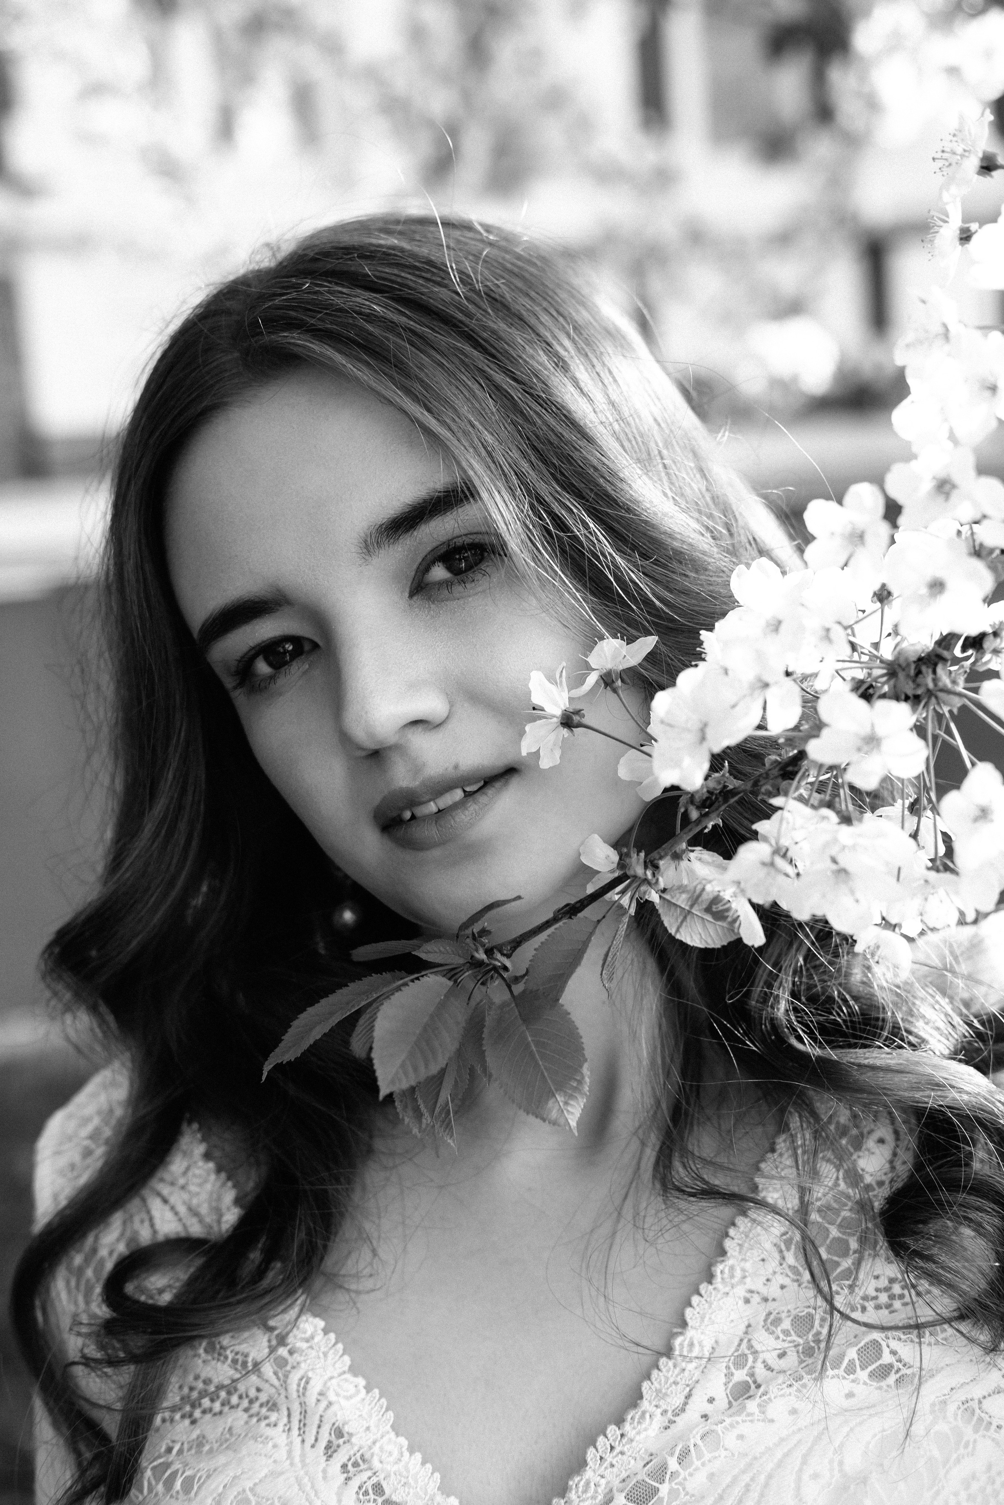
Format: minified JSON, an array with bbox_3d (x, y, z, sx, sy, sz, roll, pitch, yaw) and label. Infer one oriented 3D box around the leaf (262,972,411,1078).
[{"bbox_3d":[-0.047,0.077,0.630,0.051,0.010,0.017,-34,24,-3],"label":"leaf"}]

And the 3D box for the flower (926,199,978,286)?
[{"bbox_3d":[0.128,-0.146,0.630,0.014,0.025,0.025,0,5,-18],"label":"flower"}]

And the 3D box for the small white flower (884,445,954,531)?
[{"bbox_3d":[0.116,-0.072,0.605,0.024,0.024,0.012,1,0,14],"label":"small white flower"}]

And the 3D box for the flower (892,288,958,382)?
[{"bbox_3d":[0.118,-0.116,0.615,0.014,0.026,0.025,8,-2,-45],"label":"flower"}]

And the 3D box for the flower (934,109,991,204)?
[{"bbox_3d":[0.131,-0.169,0.630,0.015,0.026,0.026,10,0,-24],"label":"flower"}]

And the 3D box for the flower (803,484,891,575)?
[{"bbox_3d":[0.094,-0.061,0.605,0.025,0.025,0.012,2,1,21],"label":"flower"}]

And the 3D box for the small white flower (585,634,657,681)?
[{"bbox_3d":[0.031,-0.026,0.622,0.025,0.015,0.025,-25,-6,-22],"label":"small white flower"}]

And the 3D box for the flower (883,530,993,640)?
[{"bbox_3d":[0.117,-0.045,0.595,0.029,0.029,0.013,1,0,9],"label":"flower"}]

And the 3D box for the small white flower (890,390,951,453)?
[{"bbox_3d":[0.116,-0.090,0.610,0.020,0.020,0.012,3,-1,31],"label":"small white flower"}]

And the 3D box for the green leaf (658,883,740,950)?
[{"bbox_3d":[0.056,0.046,0.625,0.027,0.017,0.006,28,-17,6],"label":"green leaf"}]

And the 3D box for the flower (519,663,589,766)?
[{"bbox_3d":[0.015,-0.010,0.622,0.018,0.028,0.027,3,5,12],"label":"flower"}]

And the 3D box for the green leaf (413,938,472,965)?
[{"bbox_3d":[-0.017,0.056,0.625,0.019,0.005,0.010,0,31,-27],"label":"green leaf"}]

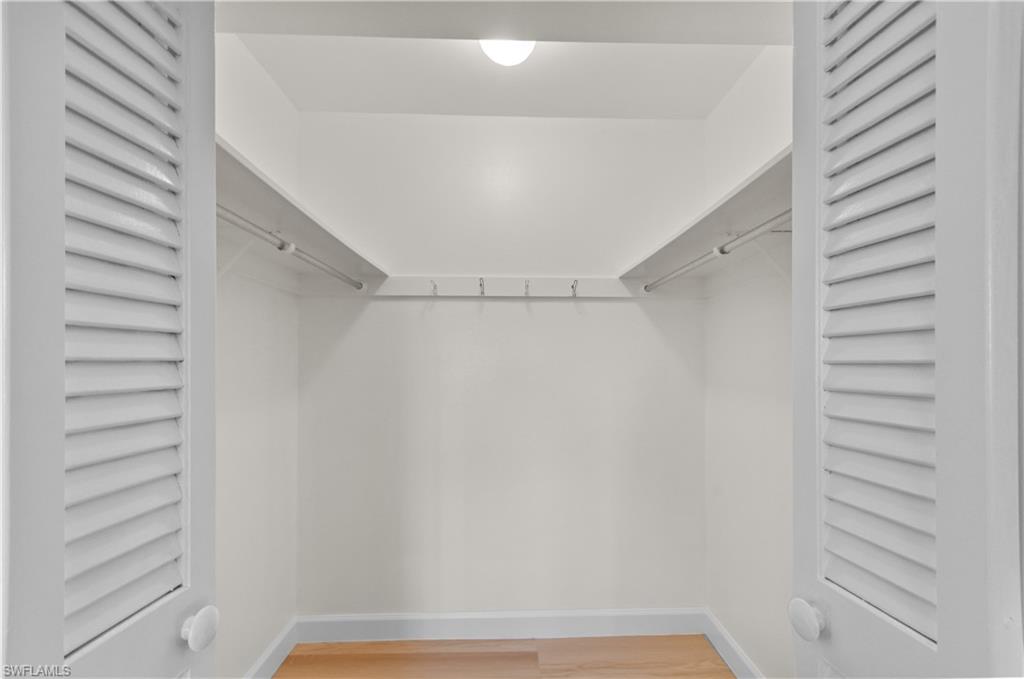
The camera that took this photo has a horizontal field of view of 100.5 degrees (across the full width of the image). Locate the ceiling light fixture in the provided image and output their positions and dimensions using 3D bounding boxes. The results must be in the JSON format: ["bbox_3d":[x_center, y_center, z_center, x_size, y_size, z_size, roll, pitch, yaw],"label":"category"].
[{"bbox_3d":[-0.014,-1.010,1.480,0.205,0.122,0.205,0,-1,-2],"label":"ceiling light fixture"}]

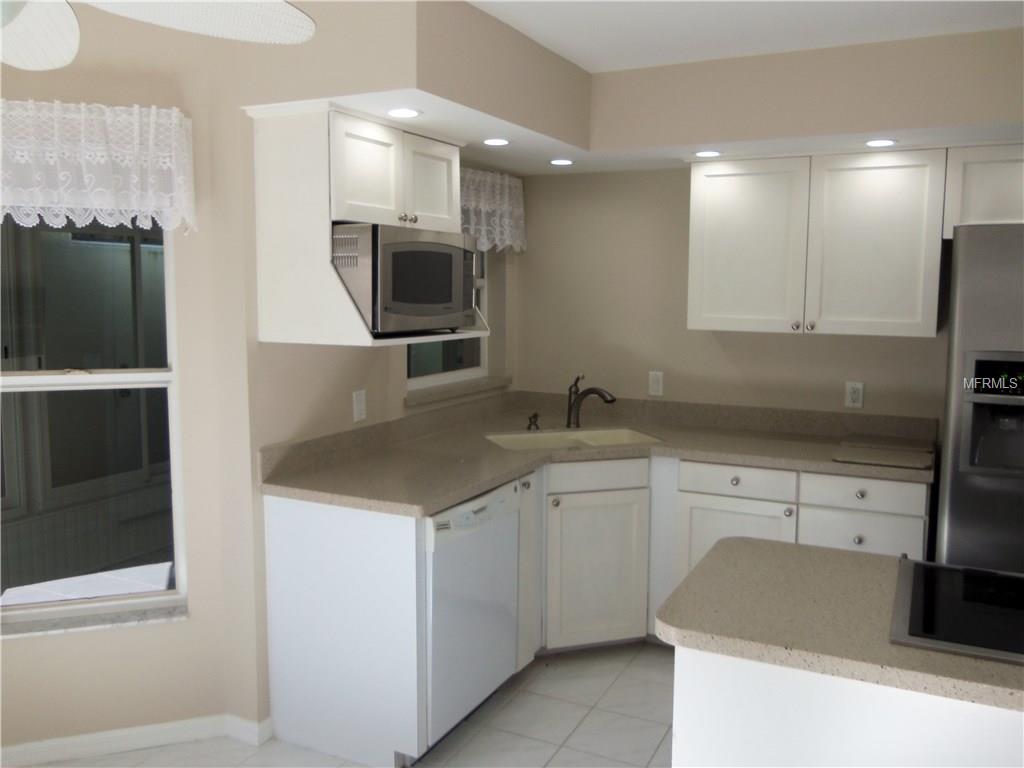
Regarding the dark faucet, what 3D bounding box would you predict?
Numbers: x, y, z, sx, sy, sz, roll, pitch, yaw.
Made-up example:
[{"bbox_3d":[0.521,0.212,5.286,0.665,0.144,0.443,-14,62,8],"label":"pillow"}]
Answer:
[{"bbox_3d":[0.361,0.092,3.853,0.055,0.252,0.285,-6,9,-44],"label":"dark faucet"}]

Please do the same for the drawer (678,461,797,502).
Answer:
[{"bbox_3d":[0.987,0.371,3.487,0.467,0.121,0.400,3,7,27],"label":"drawer"}]

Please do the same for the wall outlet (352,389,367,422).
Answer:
[{"bbox_3d":[-0.594,0.086,3.242,0.010,0.115,0.073,3,7,27],"label":"wall outlet"}]

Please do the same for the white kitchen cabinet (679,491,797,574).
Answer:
[{"bbox_3d":[1.028,0.767,3.611,0.467,0.690,0.580,3,7,27],"label":"white kitchen cabinet"}]

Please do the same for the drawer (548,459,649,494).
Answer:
[{"bbox_3d":[0.308,0.362,3.569,0.450,0.121,0.340,-2,7,-18],"label":"drawer"}]

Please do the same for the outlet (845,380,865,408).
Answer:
[{"bbox_3d":[1.514,0.051,3.663,0.072,0.115,0.010,3,7,27],"label":"outlet"}]

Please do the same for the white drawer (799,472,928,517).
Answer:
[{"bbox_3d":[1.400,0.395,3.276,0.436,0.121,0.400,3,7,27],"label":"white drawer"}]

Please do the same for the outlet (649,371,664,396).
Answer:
[{"bbox_3d":[0.709,0.000,4.075,0.071,0.117,0.010,3,7,27],"label":"outlet"}]

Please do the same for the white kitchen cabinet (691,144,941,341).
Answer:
[{"bbox_3d":[1.284,-0.584,3.532,0.979,0.725,0.330,3,7,27],"label":"white kitchen cabinet"}]

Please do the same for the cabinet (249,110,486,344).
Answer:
[{"bbox_3d":[-0.458,-0.533,2.935,0.470,0.749,0.777,3,7,27],"label":"cabinet"}]

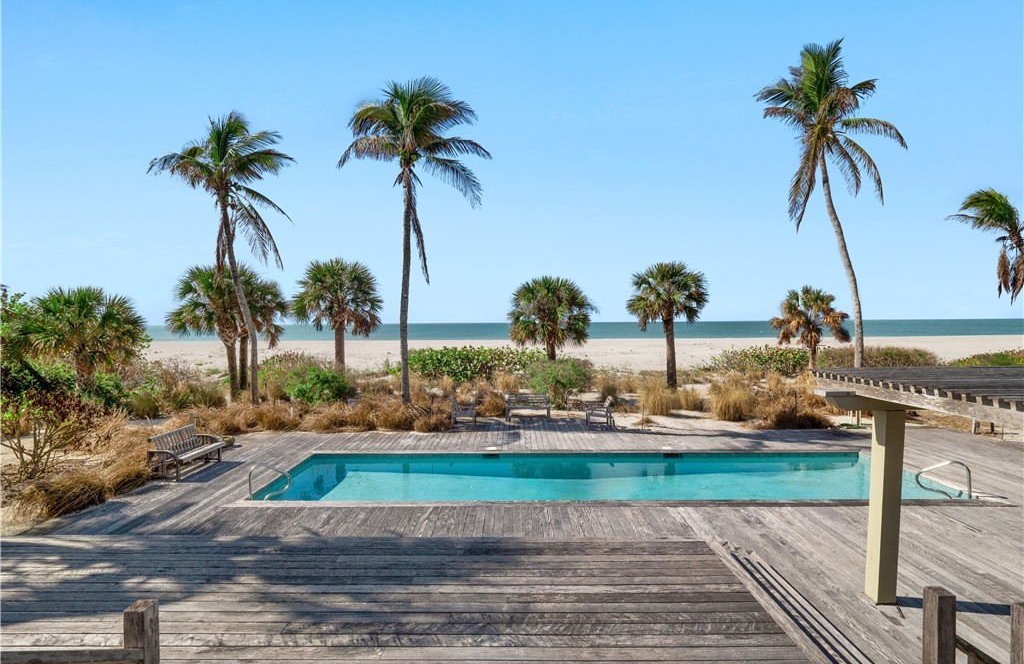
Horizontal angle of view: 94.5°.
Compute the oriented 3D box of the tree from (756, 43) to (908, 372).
[{"bbox_3d":[12.064,-4.210,17.922,5.600,13.500,5.500,0,1,0],"label":"tree"}]

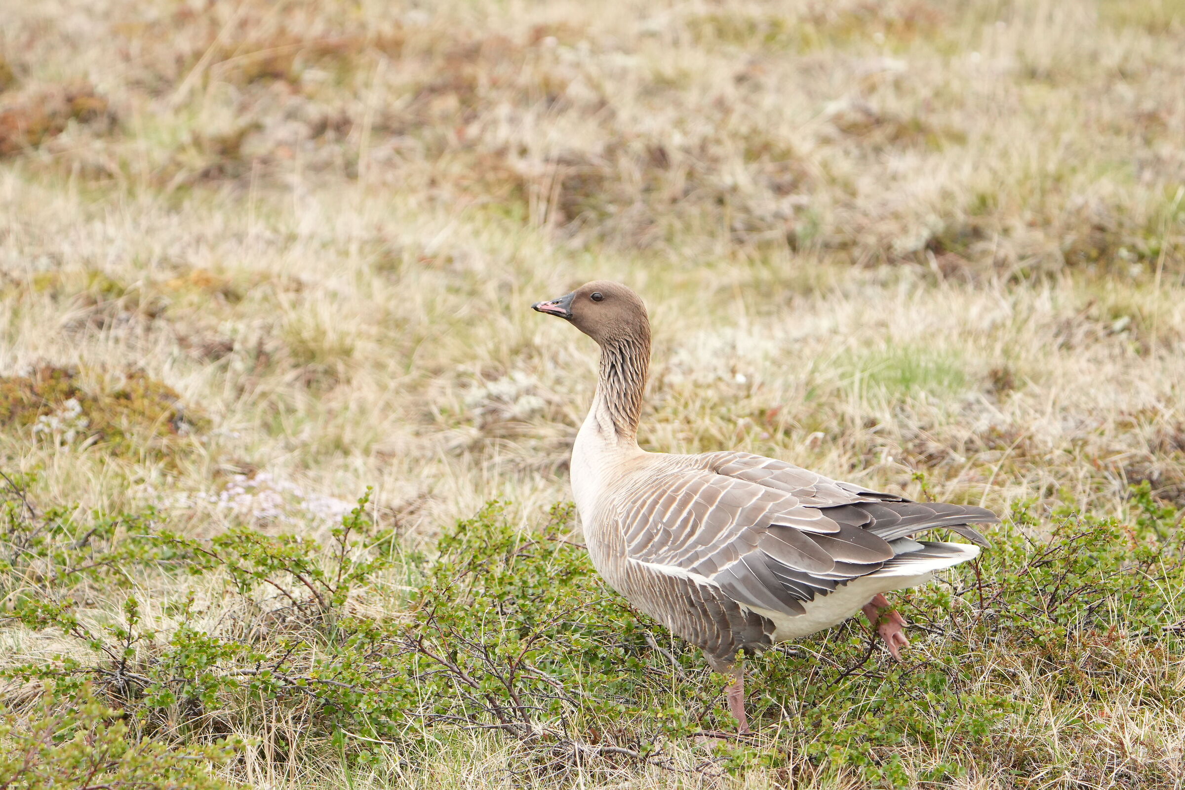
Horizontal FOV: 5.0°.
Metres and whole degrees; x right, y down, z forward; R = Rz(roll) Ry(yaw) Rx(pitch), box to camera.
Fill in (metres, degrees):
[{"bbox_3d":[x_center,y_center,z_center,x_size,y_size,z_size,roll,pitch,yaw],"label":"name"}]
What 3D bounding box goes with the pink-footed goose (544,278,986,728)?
[{"bbox_3d":[0.185,0.125,14.600,0.510,0.495,0.210,1,7,10],"label":"pink-footed goose"}]

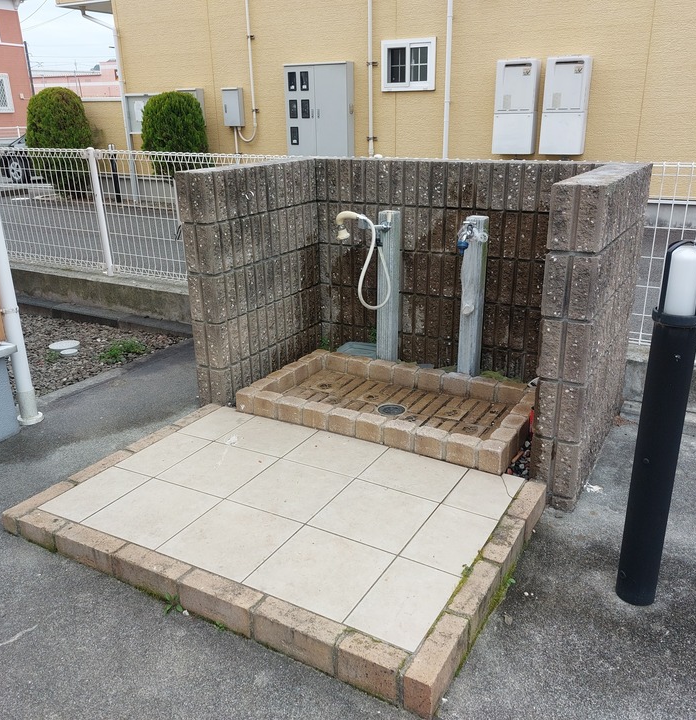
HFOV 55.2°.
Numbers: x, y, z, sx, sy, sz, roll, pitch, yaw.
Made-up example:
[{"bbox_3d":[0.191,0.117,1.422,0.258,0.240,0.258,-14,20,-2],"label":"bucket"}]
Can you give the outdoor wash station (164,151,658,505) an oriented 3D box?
[{"bbox_3d":[0.255,-0.257,2.741,1.599,1.026,0.895,10,23,28],"label":"outdoor wash station"}]

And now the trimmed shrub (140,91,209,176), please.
[{"bbox_3d":[-2.649,-3.267,10.400,1.006,1.695,1.006,12,24,32],"label":"trimmed shrub"}]

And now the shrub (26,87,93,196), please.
[{"bbox_3d":[-5.004,-3.835,11.847,1.076,1.865,1.076,12,24,32],"label":"shrub"}]

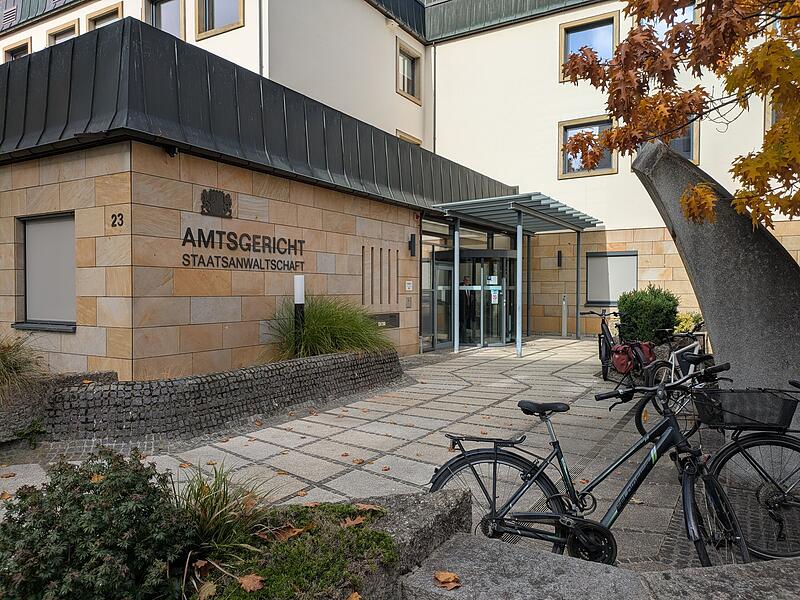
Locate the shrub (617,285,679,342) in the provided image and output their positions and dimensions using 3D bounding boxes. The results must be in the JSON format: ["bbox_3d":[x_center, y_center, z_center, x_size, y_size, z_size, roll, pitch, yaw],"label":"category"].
[{"bbox_3d":[5.740,0.336,13.400,1.380,1.380,1.350,0,1,17],"label":"shrub"}]

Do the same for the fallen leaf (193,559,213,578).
[{"bbox_3d":[-0.625,0.850,1.829,0.065,0.035,0.065,0,1,-19],"label":"fallen leaf"}]

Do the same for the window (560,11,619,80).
[{"bbox_3d":[6.095,-8.084,18.574,1.865,1.905,0.200,1,1,31],"label":"window"}]

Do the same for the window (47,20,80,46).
[{"bbox_3d":[-11.056,-8.078,19.091,1.900,1.910,0.200,1,1,31],"label":"window"}]

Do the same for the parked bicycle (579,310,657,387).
[{"bbox_3d":[3.209,0.739,8.664,0.720,1.140,1.780,0,1,-5],"label":"parked bicycle"}]

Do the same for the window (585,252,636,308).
[{"bbox_3d":[6.714,-0.659,18.331,1.550,1.705,0.200,1,1,31],"label":"window"}]

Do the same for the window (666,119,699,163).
[{"bbox_3d":[7.691,-4.678,16.742,1.770,1.800,0.200,1,1,30],"label":"window"}]

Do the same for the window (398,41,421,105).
[{"bbox_3d":[0.284,-7.709,19.602,0.200,1.800,1.750,1,1,30],"label":"window"}]

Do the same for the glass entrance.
[{"bbox_3d":[2.546,0.000,16.221,1.200,2.500,2.400,1,1,31],"label":"glass entrance"}]

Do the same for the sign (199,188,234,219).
[{"bbox_3d":[-2.555,-1.339,8.059,0.050,0.350,0.540,1,1,30],"label":"sign"}]

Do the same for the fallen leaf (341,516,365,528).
[{"bbox_3d":[-0.174,0.819,2.123,0.085,0.015,0.070,0,1,-17],"label":"fallen leaf"}]

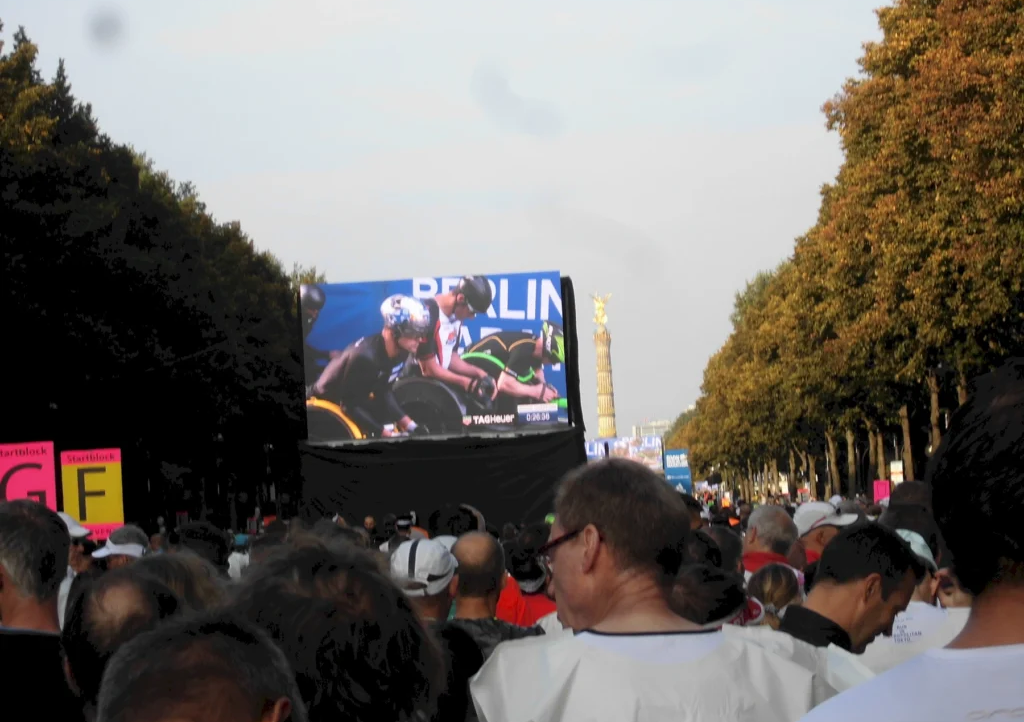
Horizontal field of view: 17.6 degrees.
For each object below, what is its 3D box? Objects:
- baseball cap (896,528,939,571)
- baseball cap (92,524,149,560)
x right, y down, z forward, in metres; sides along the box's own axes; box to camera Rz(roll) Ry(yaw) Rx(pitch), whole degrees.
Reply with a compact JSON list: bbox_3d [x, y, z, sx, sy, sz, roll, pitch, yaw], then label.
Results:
[{"bbox_3d":[1.043,0.519,8.800,0.180,0.160,0.265,-4,-2,14],"label":"baseball cap"},{"bbox_3d":[-1.829,0.844,15.500,0.260,0.155,0.180,-4,-2,20],"label":"baseball cap"}]

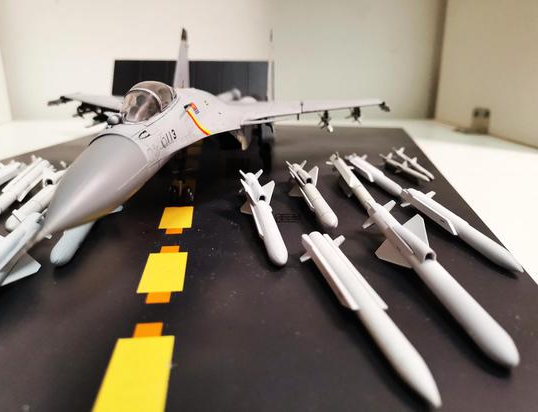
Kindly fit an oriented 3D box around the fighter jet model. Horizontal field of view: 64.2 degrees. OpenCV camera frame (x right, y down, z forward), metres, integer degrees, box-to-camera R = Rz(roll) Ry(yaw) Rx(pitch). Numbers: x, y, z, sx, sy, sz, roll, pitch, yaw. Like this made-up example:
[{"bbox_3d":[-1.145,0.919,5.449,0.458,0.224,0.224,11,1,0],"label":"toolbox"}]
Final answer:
[{"bbox_3d":[-0.035,-0.054,0.223,0.206,0.083,0.304,1,19,3],"label":"fighter jet model"}]

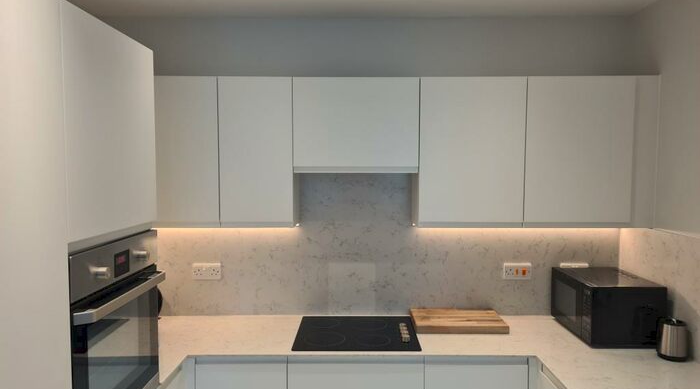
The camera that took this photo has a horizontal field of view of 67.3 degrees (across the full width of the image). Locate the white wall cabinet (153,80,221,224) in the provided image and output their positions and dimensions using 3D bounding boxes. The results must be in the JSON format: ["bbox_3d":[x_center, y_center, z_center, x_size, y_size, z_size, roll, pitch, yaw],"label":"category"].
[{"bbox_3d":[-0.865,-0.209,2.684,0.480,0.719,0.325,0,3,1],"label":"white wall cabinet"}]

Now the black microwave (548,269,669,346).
[{"bbox_3d":[1.249,0.542,2.585,0.332,0.279,0.467,0,3,0],"label":"black microwave"}]

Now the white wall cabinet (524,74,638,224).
[{"bbox_3d":[1.093,-0.206,2.659,0.513,0.719,0.325,0,3,1],"label":"white wall cabinet"}]

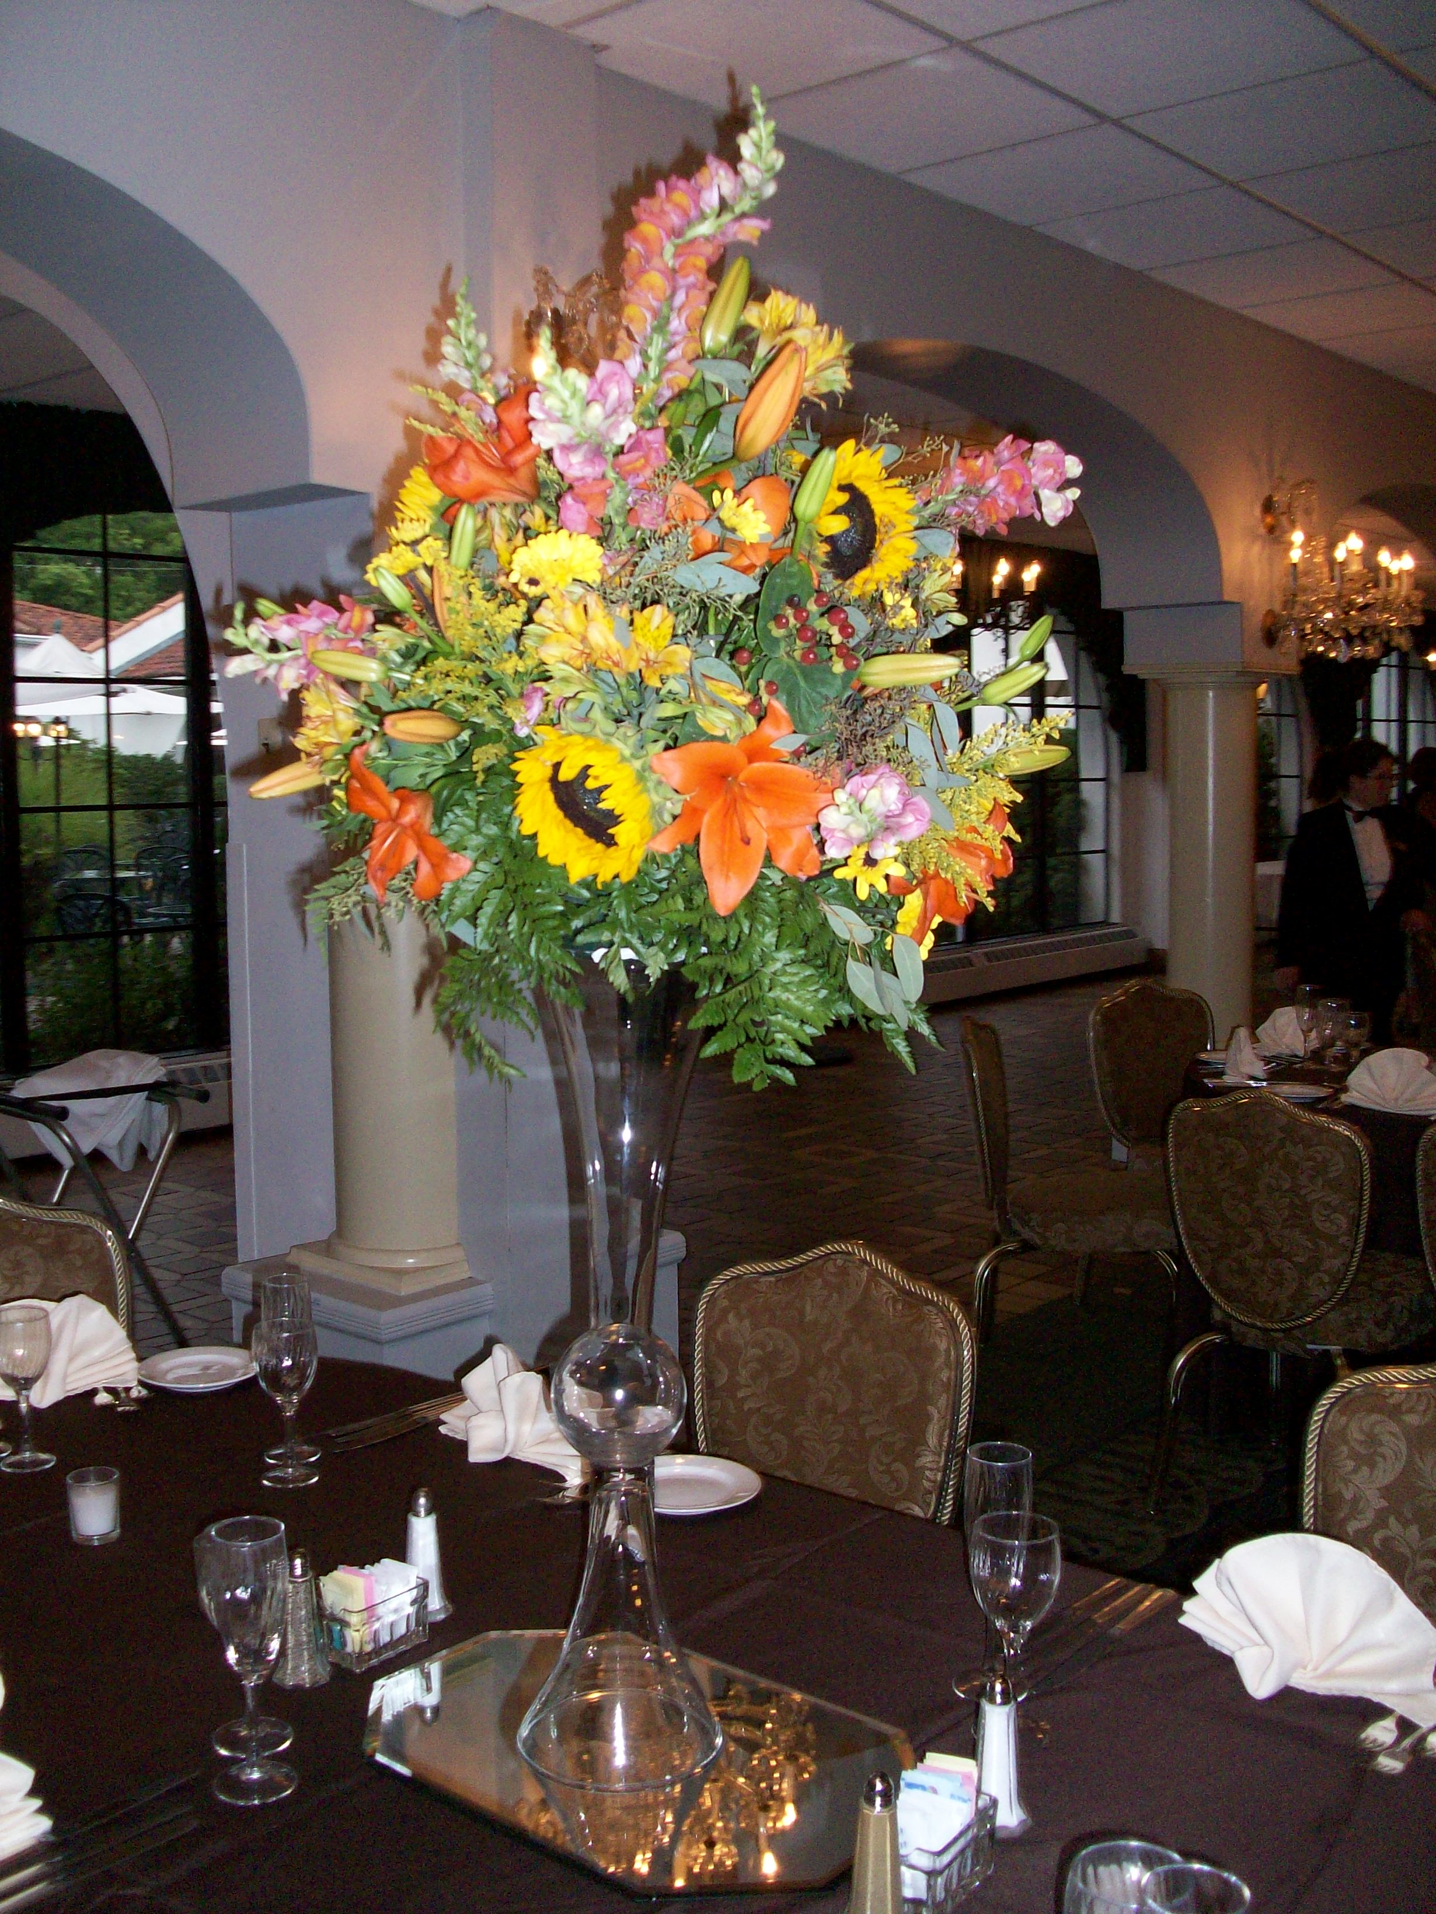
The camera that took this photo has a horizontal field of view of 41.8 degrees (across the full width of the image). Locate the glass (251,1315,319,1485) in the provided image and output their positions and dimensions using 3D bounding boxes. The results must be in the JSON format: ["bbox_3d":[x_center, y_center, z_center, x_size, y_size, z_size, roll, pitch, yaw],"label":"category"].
[{"bbox_3d":[-0.497,0.517,2.175,0.075,0.178,0.075,0,6,0],"label":"glass"}]

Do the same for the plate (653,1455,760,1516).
[{"bbox_3d":[-0.033,0.625,2.198,0.163,0.021,0.163,0,6,0],"label":"plate"}]

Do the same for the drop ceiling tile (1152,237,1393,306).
[{"bbox_3d":[1.671,-2.025,5.603,0.600,0.025,0.610,5,8,41],"label":"drop ceiling tile"}]

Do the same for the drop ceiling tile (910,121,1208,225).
[{"bbox_3d":[0.877,-1.935,4.690,0.600,0.025,0.610,5,8,41],"label":"drop ceiling tile"}]

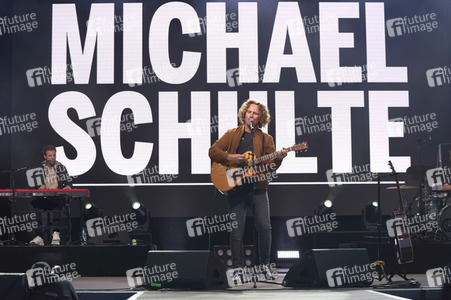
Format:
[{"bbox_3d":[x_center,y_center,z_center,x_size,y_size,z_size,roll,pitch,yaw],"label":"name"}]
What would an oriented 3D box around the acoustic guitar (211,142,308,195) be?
[{"bbox_3d":[0.339,0.108,10.220,1.030,0.410,0.130,-18,-3,3],"label":"acoustic guitar"}]

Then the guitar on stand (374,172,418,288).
[{"bbox_3d":[1.675,0.793,10.300,0.440,1.120,0.450,-1,-6,6],"label":"guitar on stand"}]

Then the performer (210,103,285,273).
[{"bbox_3d":[0.225,0.405,10.400,0.760,1.820,0.480,-1,-6,10],"label":"performer"}]

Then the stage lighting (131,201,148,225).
[{"bbox_3d":[-1.386,1.088,17.000,0.340,0.480,0.330,-3,-6,24],"label":"stage lighting"}]

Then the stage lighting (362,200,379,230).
[{"bbox_3d":[2.542,1.147,18.000,0.355,0.510,0.330,1,-6,-12],"label":"stage lighting"}]

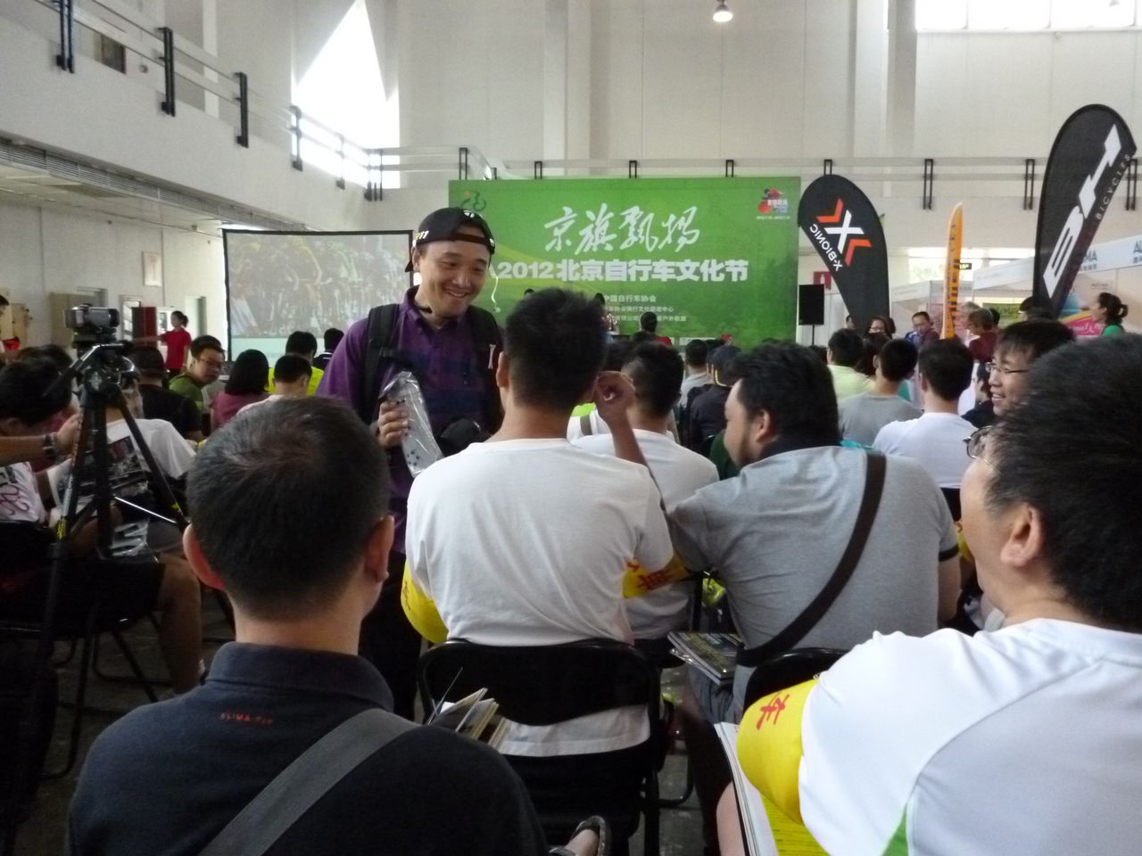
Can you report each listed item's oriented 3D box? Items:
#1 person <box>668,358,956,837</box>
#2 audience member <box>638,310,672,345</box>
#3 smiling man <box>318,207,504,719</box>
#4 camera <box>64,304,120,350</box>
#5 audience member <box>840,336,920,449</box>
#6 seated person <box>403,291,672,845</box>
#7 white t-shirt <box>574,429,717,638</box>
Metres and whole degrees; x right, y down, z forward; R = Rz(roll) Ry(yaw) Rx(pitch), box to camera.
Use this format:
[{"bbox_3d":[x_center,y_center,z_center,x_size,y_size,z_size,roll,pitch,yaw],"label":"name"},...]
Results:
[{"bbox_3d":[0.460,0.469,1.925,0.580,1.290,0.820,-1,5,-14],"label":"person"},{"bbox_3d":[0.800,-0.350,9.503,0.480,1.680,0.320,0,5,5],"label":"audience member"},{"bbox_3d":[-0.380,0.292,2.181,0.500,1.600,0.420,-2,5,-25],"label":"smiling man"},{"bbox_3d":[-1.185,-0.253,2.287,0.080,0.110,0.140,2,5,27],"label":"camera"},{"bbox_3d":[1.460,0.251,4.335,0.480,1.330,0.700,0,5,-2],"label":"audience member"},{"bbox_3d":[-0.060,0.426,1.901,0.520,1.380,0.750,0,5,0],"label":"seated person"},{"bbox_3d":[0.210,0.294,2.713,0.470,0.610,0.300,-1,5,-8],"label":"white t-shirt"}]

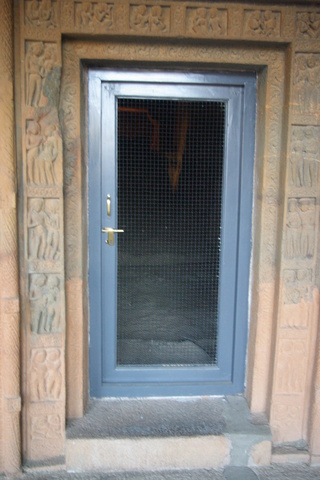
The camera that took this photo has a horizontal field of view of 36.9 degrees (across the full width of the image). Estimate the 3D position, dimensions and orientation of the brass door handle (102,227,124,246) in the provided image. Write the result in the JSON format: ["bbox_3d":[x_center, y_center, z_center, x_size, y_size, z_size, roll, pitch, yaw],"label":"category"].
[{"bbox_3d":[-0.290,-0.019,2.988,0.139,0.118,0.060,0,8,-4],"label":"brass door handle"}]

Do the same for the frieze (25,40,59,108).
[{"bbox_3d":[-0.563,-0.792,2.305,0.143,0.307,0.050,0,8,-4],"label":"frieze"}]

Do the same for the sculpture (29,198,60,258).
[{"bbox_3d":[-0.632,-0.060,2.639,0.183,0.350,0.055,0,8,-4],"label":"sculpture"}]

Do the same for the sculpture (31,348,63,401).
[{"bbox_3d":[-0.591,0.702,2.503,0.157,0.273,0.050,0,8,-4],"label":"sculpture"}]

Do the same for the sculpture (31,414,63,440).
[{"bbox_3d":[-0.659,1.085,2.803,0.187,0.168,0.045,0,8,-4],"label":"sculpture"}]

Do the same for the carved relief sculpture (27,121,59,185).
[{"bbox_3d":[-0.621,-0.465,2.579,0.177,0.352,0.055,0,8,-4],"label":"carved relief sculpture"}]

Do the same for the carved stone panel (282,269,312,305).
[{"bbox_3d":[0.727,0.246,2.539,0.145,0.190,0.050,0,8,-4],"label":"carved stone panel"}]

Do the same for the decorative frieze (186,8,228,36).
[{"bbox_3d":[0.220,-1.059,2.327,0.199,0.125,0.050,0,8,-4],"label":"decorative frieze"}]

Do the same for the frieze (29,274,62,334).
[{"bbox_3d":[-0.584,0.330,2.454,0.163,0.309,0.050,0,8,-4],"label":"frieze"}]

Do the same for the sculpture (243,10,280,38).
[{"bbox_3d":[0.536,-1.142,2.550,0.206,0.140,0.055,0,8,-4],"label":"sculpture"}]

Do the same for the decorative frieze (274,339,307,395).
[{"bbox_3d":[0.768,0.749,2.840,0.176,0.344,0.045,0,8,-4],"label":"decorative frieze"}]

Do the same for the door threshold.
[{"bbox_3d":[0.040,1.118,2.832,1.114,0.179,0.478,0,8,-4],"label":"door threshold"}]

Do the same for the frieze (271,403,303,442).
[{"bbox_3d":[0.762,1.090,2.890,0.185,0.251,0.045,0,8,-4],"label":"frieze"}]

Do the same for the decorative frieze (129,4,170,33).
[{"bbox_3d":[-0.051,-1.064,2.307,0.200,0.114,0.050,0,8,-4],"label":"decorative frieze"}]

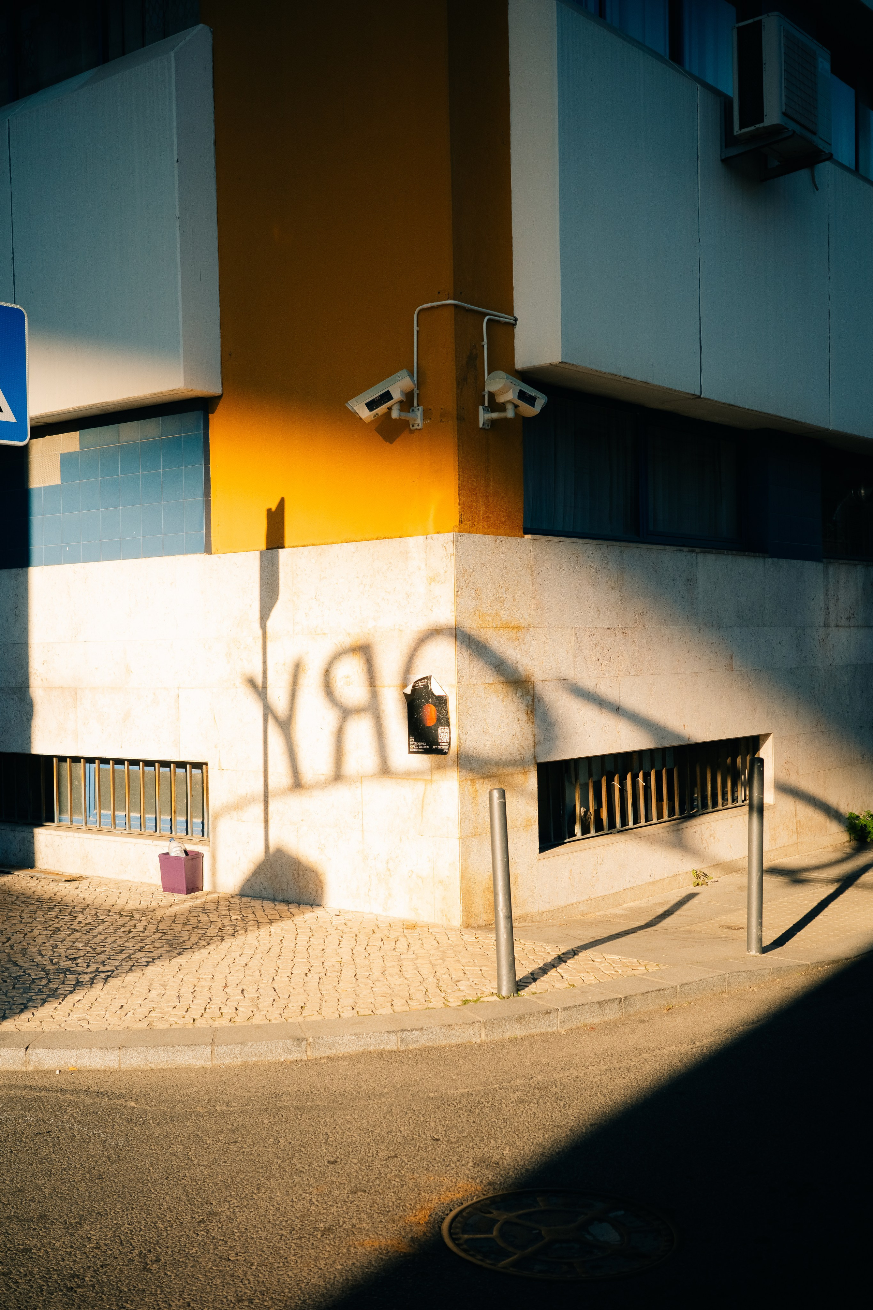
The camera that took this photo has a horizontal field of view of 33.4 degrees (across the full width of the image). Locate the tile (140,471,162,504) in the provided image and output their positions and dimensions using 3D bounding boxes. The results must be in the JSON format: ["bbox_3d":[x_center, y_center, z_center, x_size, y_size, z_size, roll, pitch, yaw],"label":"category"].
[{"bbox_3d":[-1.806,-1.062,9.236,0.200,0.200,0.010,-1,1,38],"label":"tile"}]

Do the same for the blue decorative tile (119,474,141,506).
[{"bbox_3d":[-1.987,-1.068,9.448,0.198,0.200,0.010,-1,0,37],"label":"blue decorative tile"}]

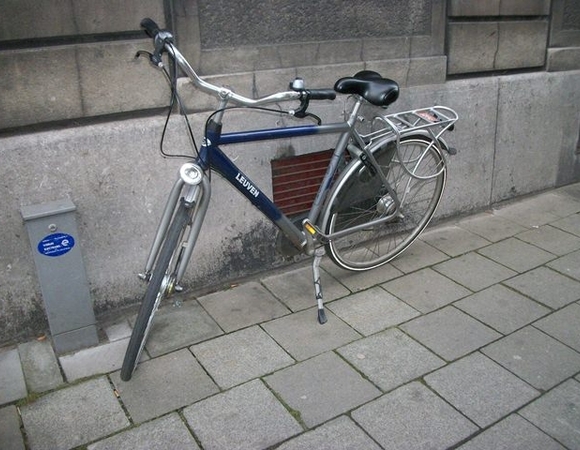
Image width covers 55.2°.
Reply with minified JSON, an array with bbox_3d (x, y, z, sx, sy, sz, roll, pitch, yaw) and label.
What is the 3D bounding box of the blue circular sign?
[{"bbox_3d":[-0.788,0.066,1.868,0.122,0.080,0.008,-14,26,-28],"label":"blue circular sign"}]

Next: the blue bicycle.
[{"bbox_3d":[0.070,-0.153,2.052,1.660,1.130,0.620,-15,36,-30],"label":"blue bicycle"}]

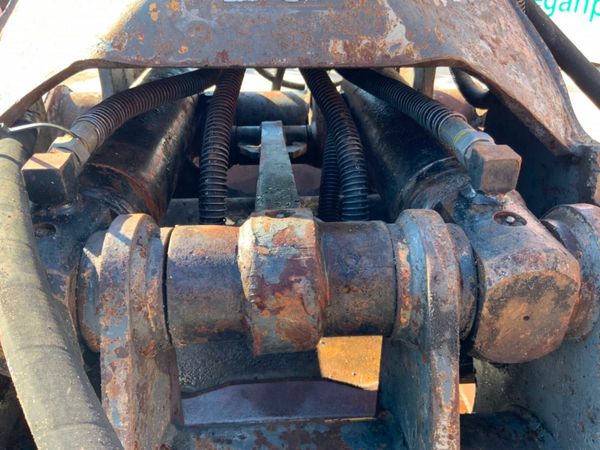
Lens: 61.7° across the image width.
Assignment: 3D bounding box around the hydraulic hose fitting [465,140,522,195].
[{"bbox_3d":[0.216,-0.064,0.561,0.040,0.039,0.045,-2,28,0],"label":"hydraulic hose fitting"}]

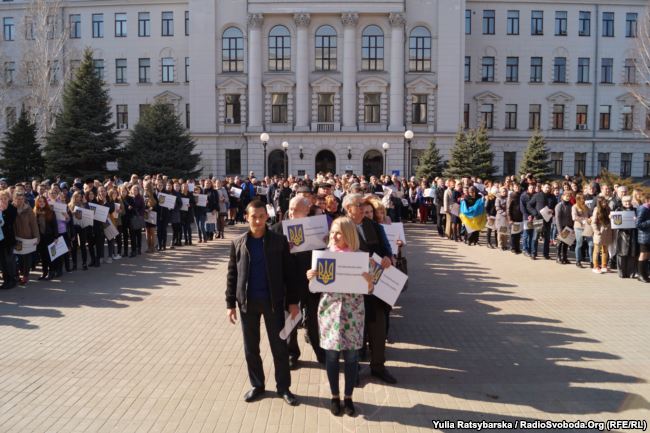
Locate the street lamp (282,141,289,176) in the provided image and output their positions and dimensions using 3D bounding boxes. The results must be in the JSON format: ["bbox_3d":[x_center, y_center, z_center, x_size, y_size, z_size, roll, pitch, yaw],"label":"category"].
[{"bbox_3d":[-2.641,-2.875,32.675,0.420,4.269,0.420,0,5,0],"label":"street lamp"}]

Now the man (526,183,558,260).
[{"bbox_3d":[5.266,0.107,11.720,0.660,1.800,0.420,0,5,-6],"label":"man"}]

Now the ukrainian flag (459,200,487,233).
[{"bbox_3d":[4.212,0.000,13.914,0.783,1.028,0.300,2,5,20],"label":"ukrainian flag"}]

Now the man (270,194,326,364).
[{"bbox_3d":[-0.266,0.669,4.995,0.560,1.748,0.420,0,5,3],"label":"man"}]

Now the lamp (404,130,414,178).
[{"bbox_3d":[4.155,-2.132,24.173,0.420,4.220,0.420,0,5,0],"label":"lamp"}]

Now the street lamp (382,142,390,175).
[{"bbox_3d":[4.075,-2.831,32.673,0.420,4.222,0.420,0,5,0],"label":"street lamp"}]

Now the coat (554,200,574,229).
[{"bbox_3d":[5.539,-0.023,11.246,0.450,0.715,0.300,2,5,18],"label":"coat"}]

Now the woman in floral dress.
[{"bbox_3d":[0.134,0.815,3.982,0.540,1.624,0.460,0,5,0],"label":"woman in floral dress"}]

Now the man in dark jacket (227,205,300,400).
[{"bbox_3d":[-0.533,0.729,4.239,0.620,1.750,0.380,0,5,-3],"label":"man in dark jacket"}]

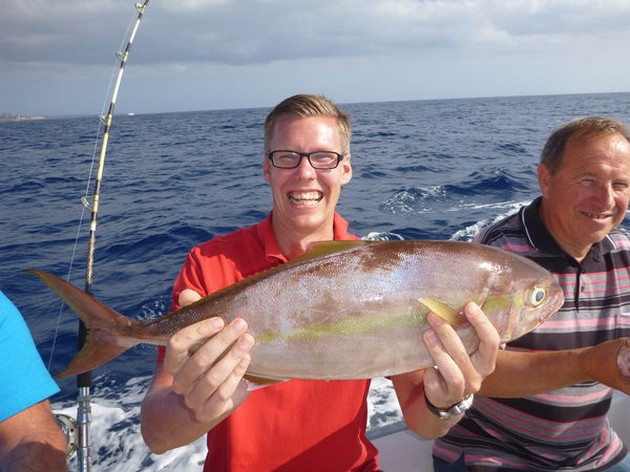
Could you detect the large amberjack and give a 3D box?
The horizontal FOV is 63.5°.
[{"bbox_3d":[-0.006,0.104,0.678,0.700,0.187,0.098,-2,11,-5],"label":"large amberjack"}]

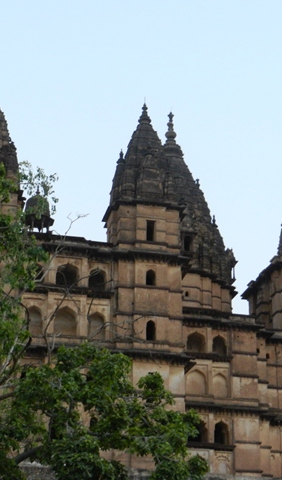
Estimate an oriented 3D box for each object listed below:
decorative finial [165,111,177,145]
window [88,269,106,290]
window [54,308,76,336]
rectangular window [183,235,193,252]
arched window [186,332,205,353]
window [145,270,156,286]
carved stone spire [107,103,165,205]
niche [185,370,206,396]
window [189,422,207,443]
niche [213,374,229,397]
[{"bbox_3d":[3.834,-14.123,123.167,1.433,4.676,1.433,0,-20,0],"label":"decorative finial"},{"bbox_3d":[-3.375,3.106,74.876,1.410,1.780,0.500,6,-23,-13],"label":"window"},{"bbox_3d":[-5.666,6.097,72.797,1.690,2.180,0.400,6,-23,-13],"label":"window"},{"bbox_3d":[5.425,0.423,112.614,1.035,2.016,0.400,6,-21,-15],"label":"rectangular window"},{"bbox_3d":[4.987,9.390,89.356,1.750,1.930,0.500,6,-23,-13],"label":"arched window"},{"bbox_3d":[0.710,2.946,74.559,0.740,1.350,0.400,6,-23,-13],"label":"window"},{"bbox_3d":[0.249,-6.928,82.264,4.760,10.840,4.760,6,-23,-13],"label":"carved stone spire"},{"bbox_3d":[5.719,14.909,102.170,2.129,2.686,0.400,6,-21,-15],"label":"niche"},{"bbox_3d":[5.809,19.548,100.554,2.115,2.497,0.500,6,-21,-15],"label":"window"},{"bbox_3d":[8.404,15.508,103.879,1.694,2.622,0.400,6,-21,-15],"label":"niche"}]

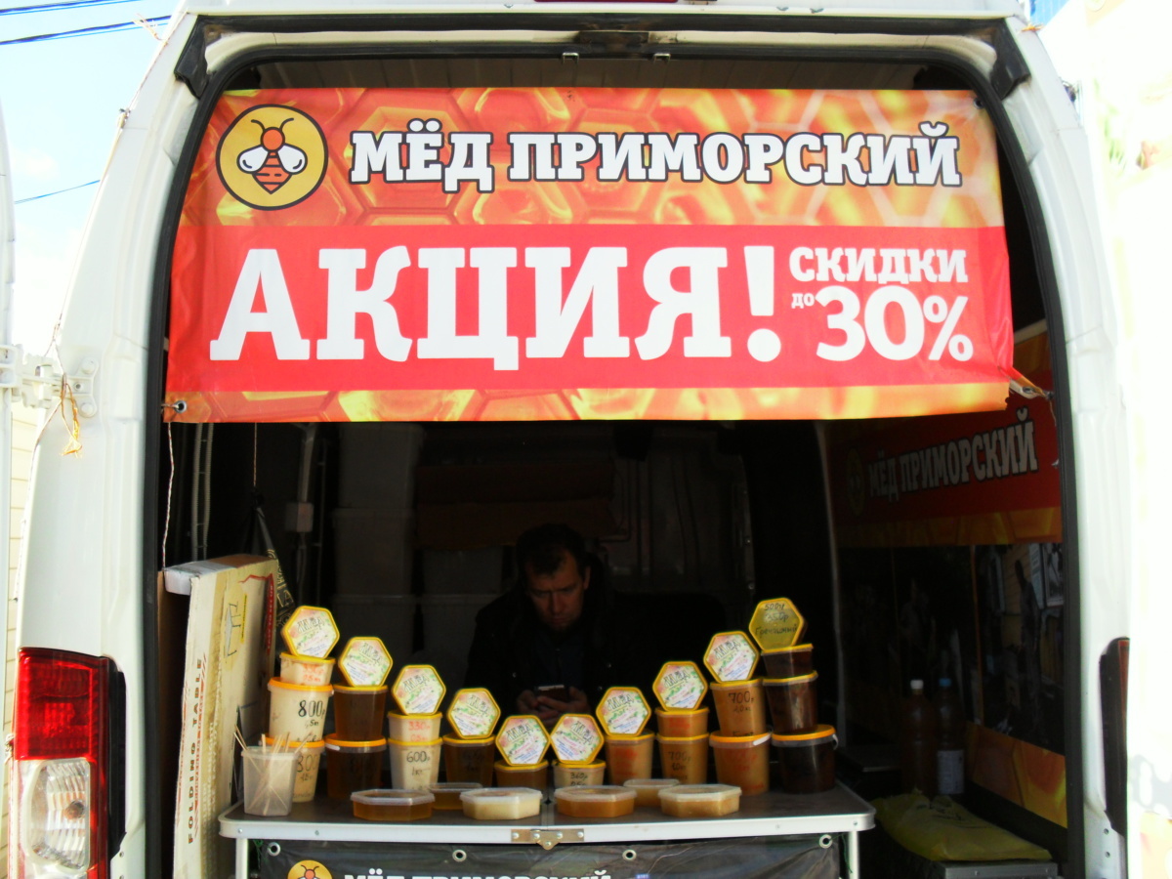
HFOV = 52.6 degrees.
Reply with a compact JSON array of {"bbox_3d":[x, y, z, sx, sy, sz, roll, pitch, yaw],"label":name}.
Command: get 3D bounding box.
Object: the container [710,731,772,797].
[{"bbox_3d":[0.321,0.667,2.450,0.127,0.115,0.127,-2,-6,0],"label":"container"}]

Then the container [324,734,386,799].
[{"bbox_3d":[-0.471,0.669,2.425,0.127,0.113,0.127,1,-6,0],"label":"container"}]

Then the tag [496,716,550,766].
[{"bbox_3d":[-0.131,0.630,2.482,0.112,0.103,0.022,0,-12,0],"label":"tag"}]

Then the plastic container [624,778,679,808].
[{"bbox_3d":[0.128,0.686,2.295,0.110,0.042,0.078,0,-5,0],"label":"plastic container"}]

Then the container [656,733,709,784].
[{"bbox_3d":[0.194,0.645,2.360,0.104,0.112,0.096,0,-5,-2],"label":"container"}]

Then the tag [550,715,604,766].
[{"bbox_3d":[-0.018,0.628,2.487,0.112,0.103,0.022,2,-11,0],"label":"tag"}]

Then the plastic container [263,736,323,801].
[{"bbox_3d":[-0.593,0.671,2.410,0.129,0.120,0.129,3,-5,0],"label":"plastic container"}]

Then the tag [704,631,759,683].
[{"bbox_3d":[0.287,0.430,2.345,0.106,0.099,0.020,-4,-5,-3],"label":"tag"}]

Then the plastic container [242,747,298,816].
[{"bbox_3d":[-0.602,0.655,2.260,0.098,0.116,0.112,2,-5,-9],"label":"plastic container"}]

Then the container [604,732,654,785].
[{"bbox_3d":[0.088,0.647,2.360,0.102,0.112,0.100,1,-5,-10],"label":"container"}]

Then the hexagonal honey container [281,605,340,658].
[{"bbox_3d":[-0.557,0.390,2.395,0.112,0.097,0.018,7,-12,-16],"label":"hexagonal honey container"}]

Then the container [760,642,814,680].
[{"bbox_3d":[0.417,0.460,2.465,0.110,0.069,0.102,-7,-6,16],"label":"container"}]

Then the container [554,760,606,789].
[{"bbox_3d":[-0.013,0.714,2.510,0.112,0.055,0.099,0,-5,4],"label":"container"}]

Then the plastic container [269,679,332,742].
[{"bbox_3d":[-0.569,0.544,2.375,0.131,0.113,0.131,4,-6,-3],"label":"plastic container"}]

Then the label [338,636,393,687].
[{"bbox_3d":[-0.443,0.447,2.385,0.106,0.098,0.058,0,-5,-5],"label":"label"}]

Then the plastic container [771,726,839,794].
[{"bbox_3d":[0.436,0.641,2.360,0.128,0.114,0.128,-3,-5,0],"label":"plastic container"}]

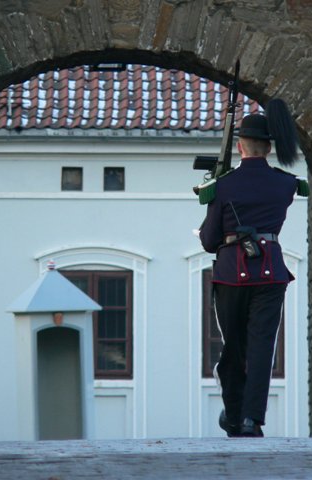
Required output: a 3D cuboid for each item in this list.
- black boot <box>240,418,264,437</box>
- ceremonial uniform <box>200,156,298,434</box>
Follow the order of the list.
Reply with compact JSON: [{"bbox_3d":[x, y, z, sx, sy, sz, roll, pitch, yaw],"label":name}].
[{"bbox_3d":[0.556,1.081,41.350,0.120,0.125,0.295,0,-1,10],"label":"black boot"},{"bbox_3d":[0.543,0.319,41.200,0.580,1.610,0.480,0,-1,-10],"label":"ceremonial uniform"}]

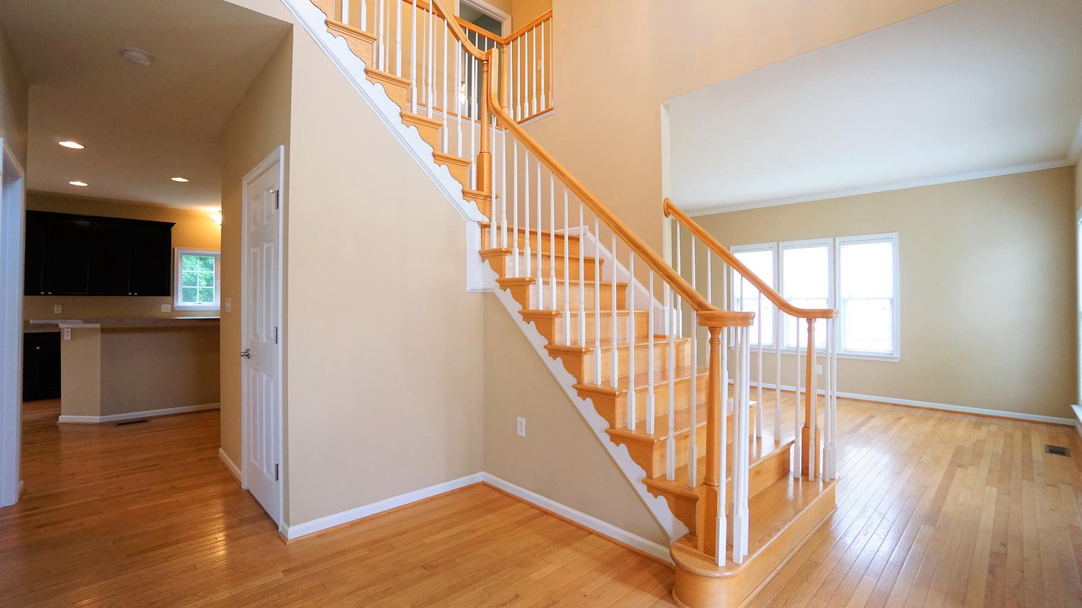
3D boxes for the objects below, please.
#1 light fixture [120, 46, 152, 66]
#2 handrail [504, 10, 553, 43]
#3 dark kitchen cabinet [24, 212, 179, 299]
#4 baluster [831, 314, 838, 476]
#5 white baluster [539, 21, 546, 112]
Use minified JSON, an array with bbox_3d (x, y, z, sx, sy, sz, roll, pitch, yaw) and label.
[{"bbox_3d":[-2.397,-1.468,2.671,0.145,0.050,0.145,0,0,-44],"label":"light fixture"},{"bbox_3d":[-0.127,-2.697,4.396,0.058,0.060,0.665,0,0,-44],"label":"handrail"},{"bbox_3d":[-6.116,-0.647,6.234,1.600,1.075,0.340,0,0,-44],"label":"dark kitchen cabinet"},{"bbox_3d":[1.753,0.567,2.704,0.034,0.965,0.034,0,0,-44],"label":"baluster"},{"bbox_3d":[0.021,-2.236,4.246,0.034,0.855,0.034,0,0,-44],"label":"white baluster"}]

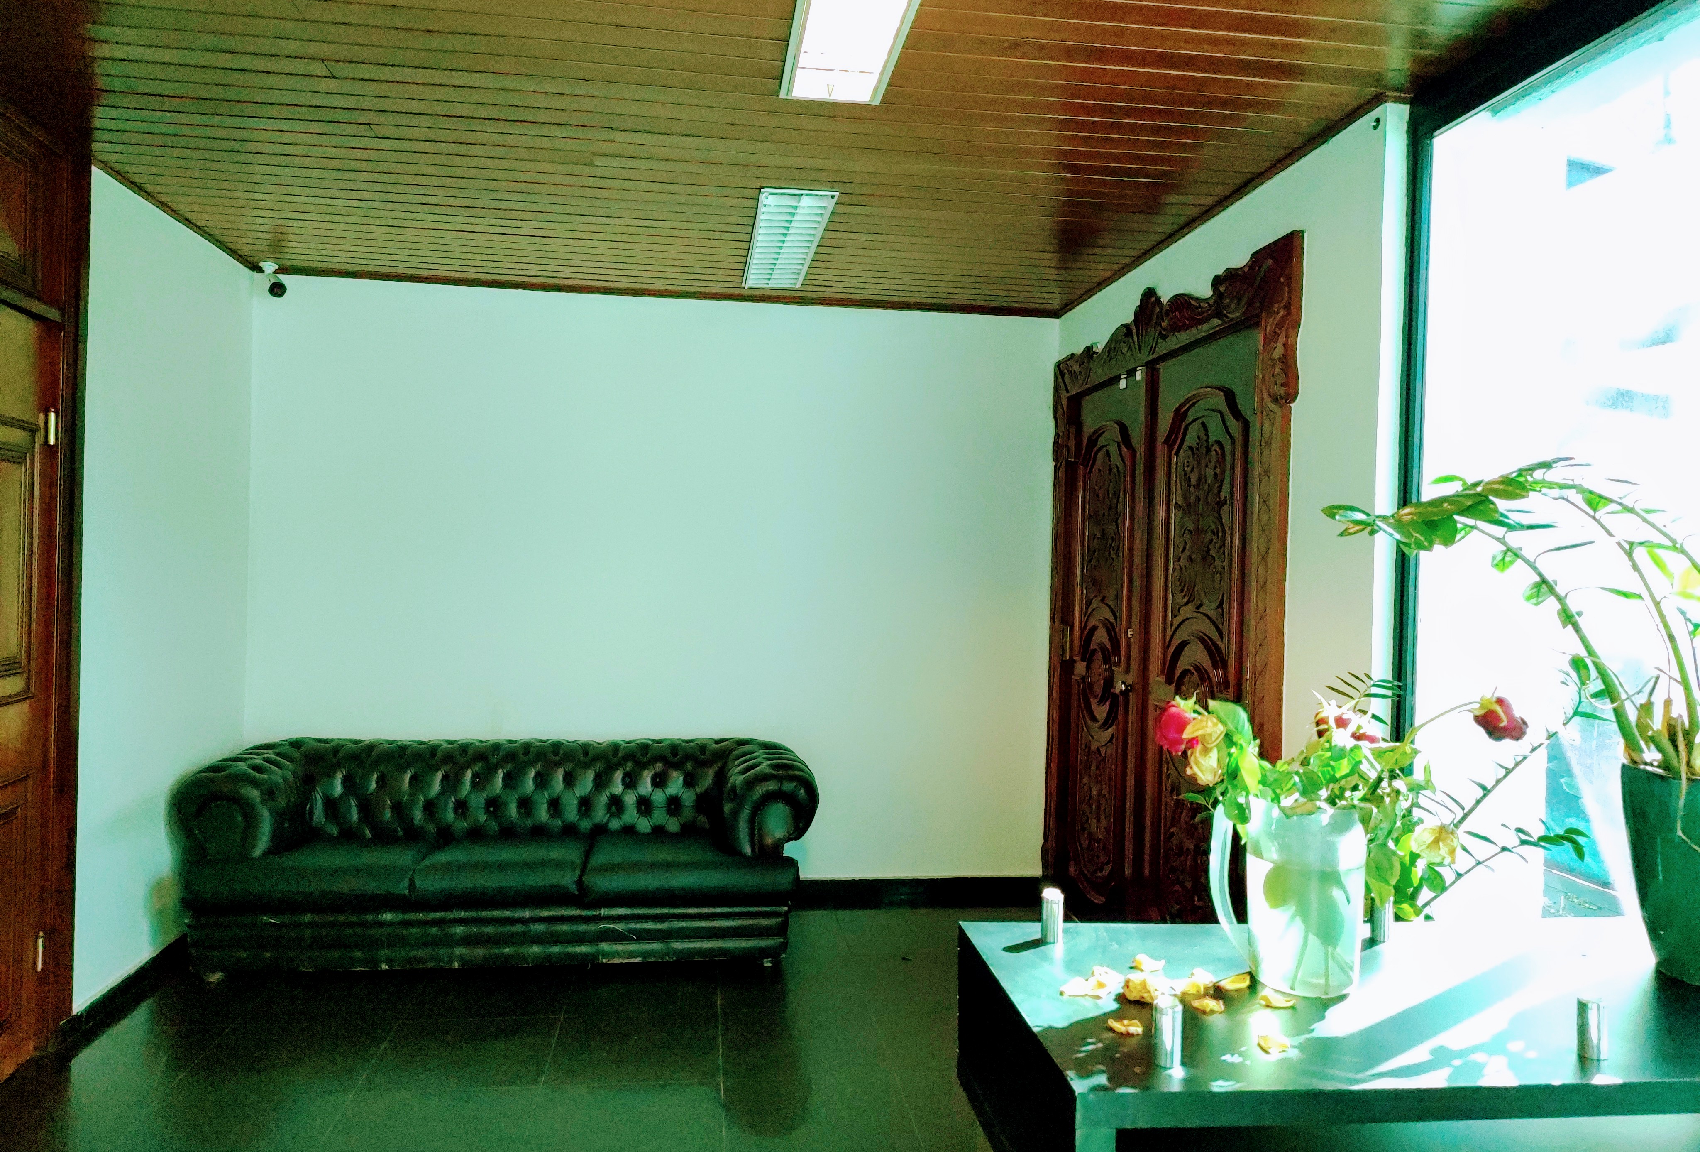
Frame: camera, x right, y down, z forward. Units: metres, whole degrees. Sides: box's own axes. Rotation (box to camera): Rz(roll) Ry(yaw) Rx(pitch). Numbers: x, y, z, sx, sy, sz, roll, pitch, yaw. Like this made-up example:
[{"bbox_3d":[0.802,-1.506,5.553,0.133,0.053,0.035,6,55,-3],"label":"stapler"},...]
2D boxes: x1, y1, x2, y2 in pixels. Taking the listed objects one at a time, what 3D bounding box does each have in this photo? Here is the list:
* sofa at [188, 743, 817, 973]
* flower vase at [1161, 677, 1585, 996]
[{"bbox_3d":[-1.236,1.009,4.398,2.178,0.759,0.854,1,1,-7],"label":"sofa"},{"bbox_3d":[0.663,0.330,1.532,0.515,0.375,0.307,1,1,-7],"label":"flower vase"}]

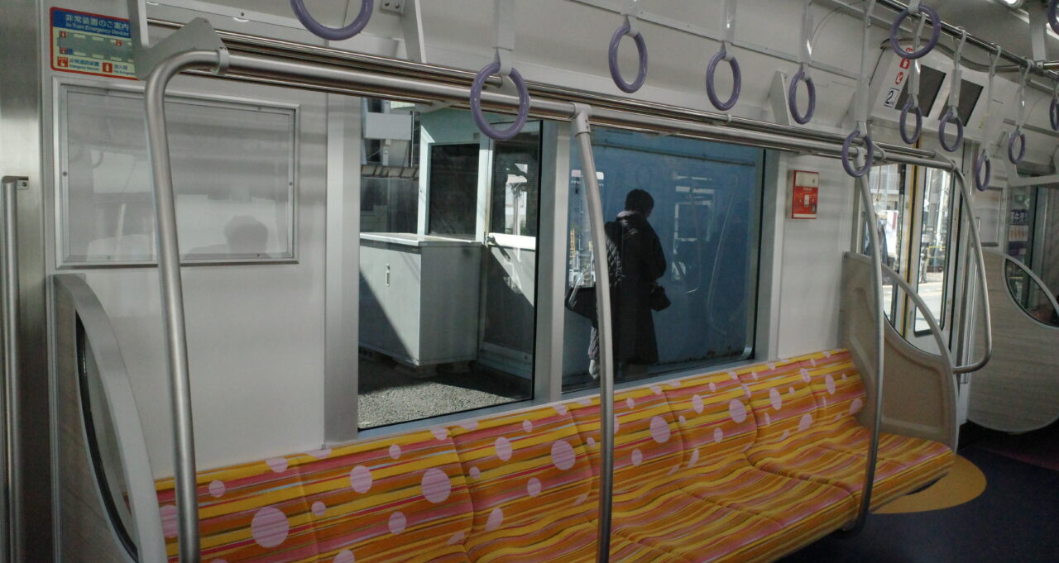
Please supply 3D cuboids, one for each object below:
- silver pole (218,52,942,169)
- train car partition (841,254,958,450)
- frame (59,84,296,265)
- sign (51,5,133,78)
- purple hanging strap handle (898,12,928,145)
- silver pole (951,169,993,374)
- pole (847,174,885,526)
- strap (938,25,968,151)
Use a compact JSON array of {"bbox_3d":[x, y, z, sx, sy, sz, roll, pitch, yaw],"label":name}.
[{"bbox_3d":[0.600,-0.414,2.317,2.980,0.034,0.034,-3,7,-43],"label":"silver pole"},{"bbox_3d":[1.647,0.389,3.667,0.055,1.000,0.535,-3,7,-43],"label":"train car partition"},{"bbox_3d":[-0.718,-0.215,1.745,0.510,0.366,0.020,-3,7,-43],"label":"frame"},{"bbox_3d":[-0.841,-0.463,1.612,0.170,0.115,0.005,-3,7,-43],"label":"sign"},{"bbox_3d":[1.077,-0.566,2.297,0.125,0.376,0.044,-3,7,-42],"label":"purple hanging strap handle"},{"bbox_3d":[1.821,-0.038,3.388,0.125,0.890,0.195,-3,7,-43],"label":"silver pole"},{"bbox_3d":[1.149,0.236,2.833,0.044,1.315,0.148,-3,7,-43],"label":"pole"},{"bbox_3d":[1.345,-0.608,2.605,0.127,0.389,0.044,-3,7,-43],"label":"strap"}]

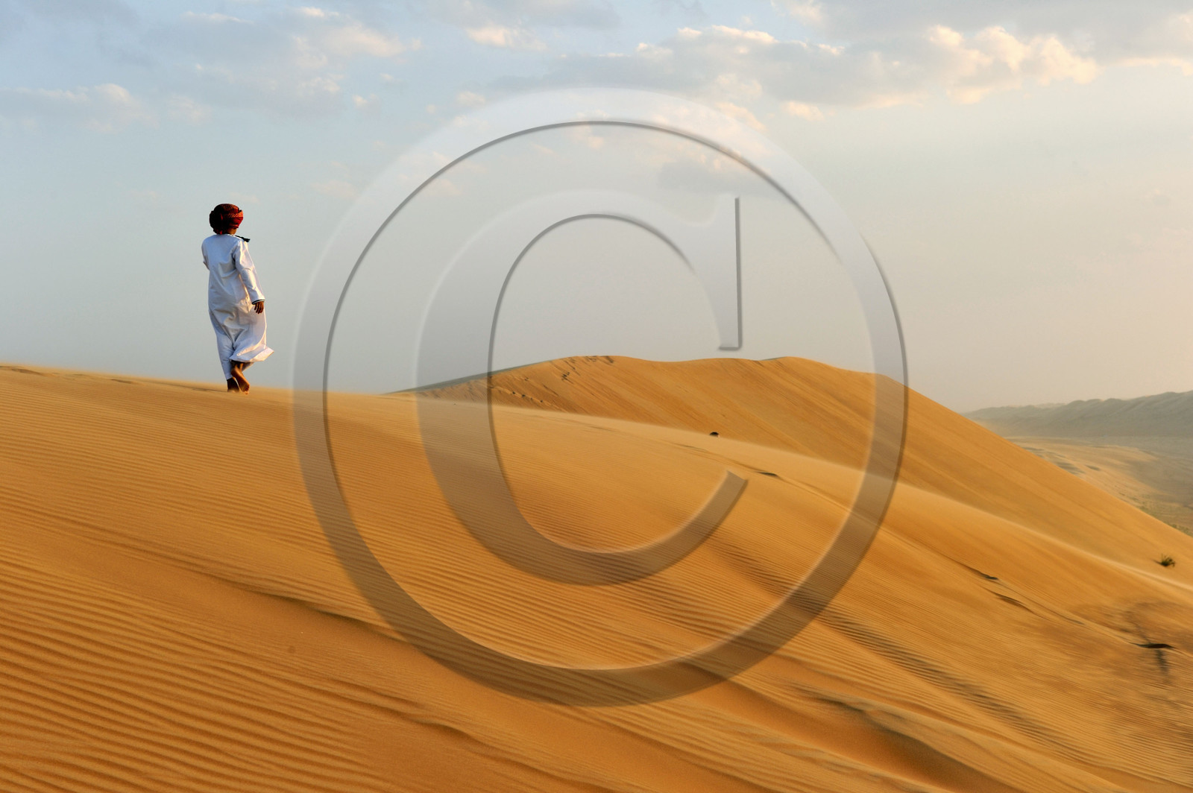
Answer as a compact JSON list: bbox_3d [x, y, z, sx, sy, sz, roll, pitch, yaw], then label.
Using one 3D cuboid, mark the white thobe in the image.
[{"bbox_3d":[-3.210,-0.805,20.700,0.620,1.310,0.450,0,0,0],"label":"white thobe"}]

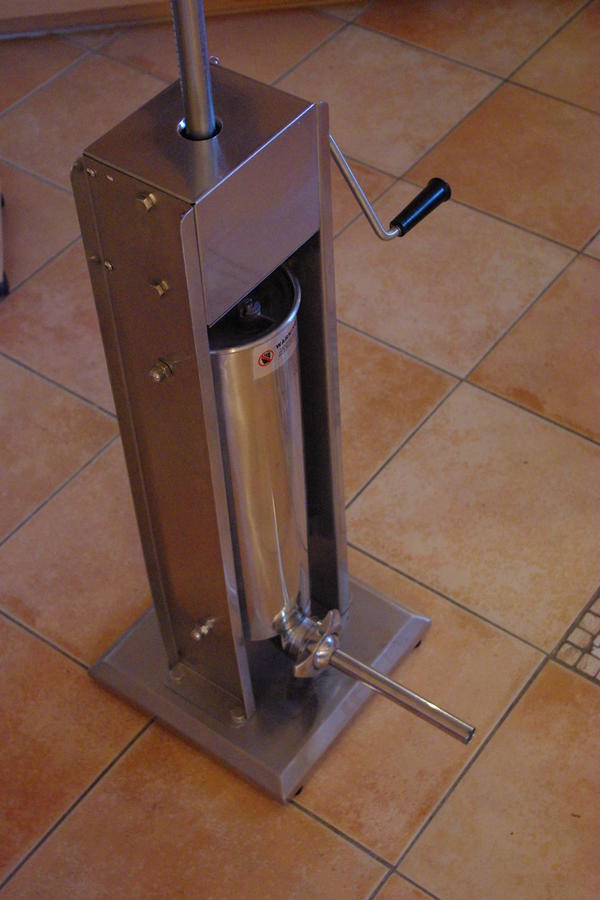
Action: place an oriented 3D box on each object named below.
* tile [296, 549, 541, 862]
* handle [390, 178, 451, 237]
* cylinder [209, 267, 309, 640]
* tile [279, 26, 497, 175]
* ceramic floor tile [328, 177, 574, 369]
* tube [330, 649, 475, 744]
[{"bbox_3d":[0.068,0.285,1.719,0.333,0.010,0.333,28,55,25],"label":"tile"},{"bbox_3d":[0.114,-0.230,1.355,0.025,0.025,0.072,28,55,25],"label":"handle"},{"bbox_3d":[-0.062,0.013,1.483,0.142,0.468,0.142,-2,48,2],"label":"cylinder"},{"bbox_3d":[0.132,-0.622,2.524,0.333,0.010,0.333,28,55,25],"label":"tile"},{"bbox_3d":[0.200,-0.272,2.208,0.333,0.010,0.333,28,55,25],"label":"ceramic floor tile"},{"bbox_3d":[0.113,0.275,1.594,0.183,0.020,0.020,27,55,26],"label":"tube"}]

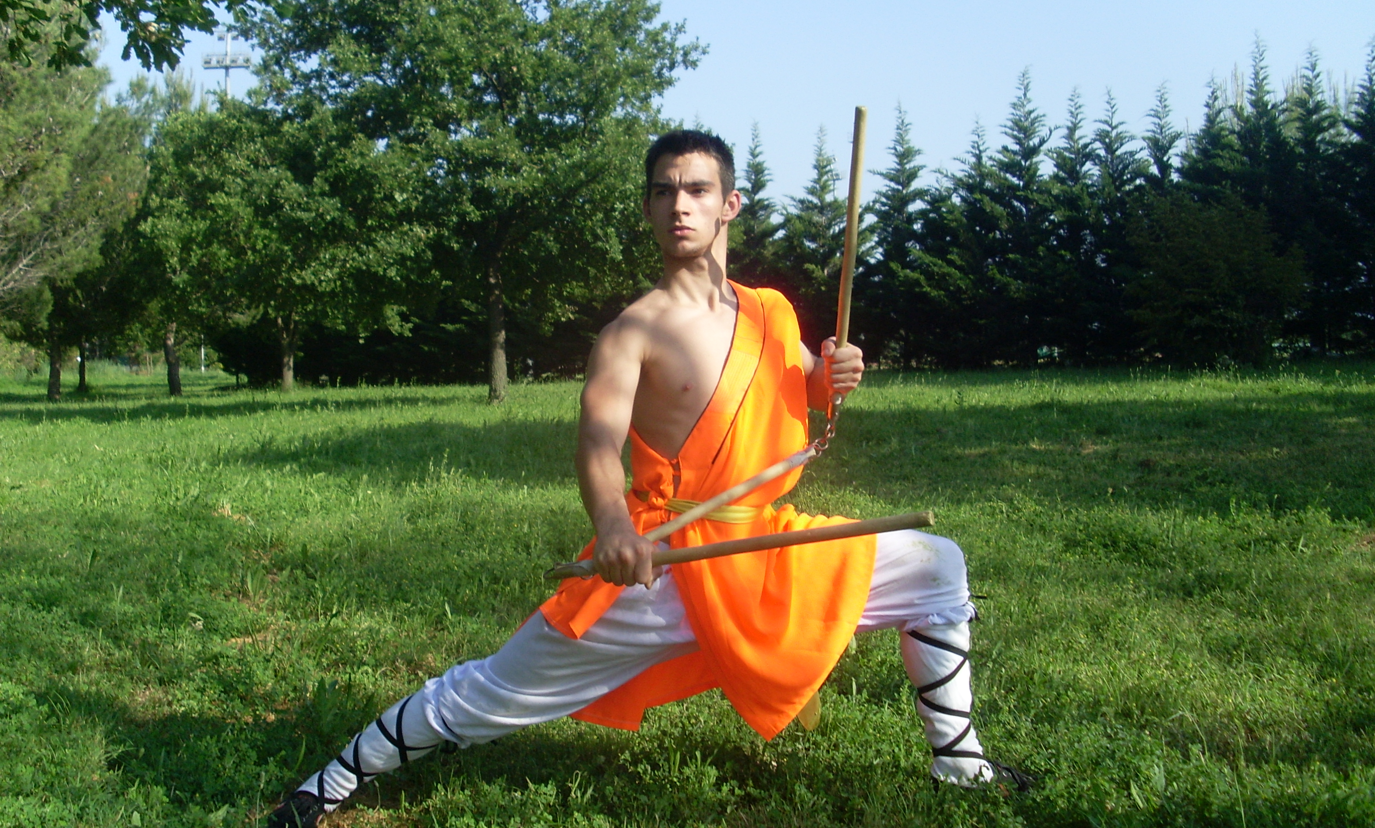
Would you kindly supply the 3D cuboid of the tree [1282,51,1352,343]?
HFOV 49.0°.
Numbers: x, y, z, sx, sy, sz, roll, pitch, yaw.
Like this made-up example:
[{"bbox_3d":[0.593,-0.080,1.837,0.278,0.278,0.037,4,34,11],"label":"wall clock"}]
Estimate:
[{"bbox_3d":[11.061,-3.687,26.500,1.400,5.432,1.400,0,3,0],"label":"tree"}]

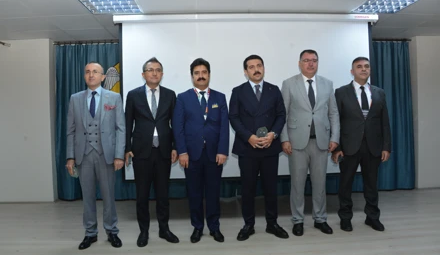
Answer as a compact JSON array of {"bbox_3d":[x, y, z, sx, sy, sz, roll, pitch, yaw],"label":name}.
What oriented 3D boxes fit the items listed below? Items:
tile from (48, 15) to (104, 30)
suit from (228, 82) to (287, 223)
[{"bbox_3d":[-1.765,-1.278,4.170,0.600,0.025,0.600,-1,1,-3],"label":"tile"},{"bbox_3d":[0.369,0.256,3.360,0.560,1.410,0.340,-1,1,-2],"label":"suit"}]

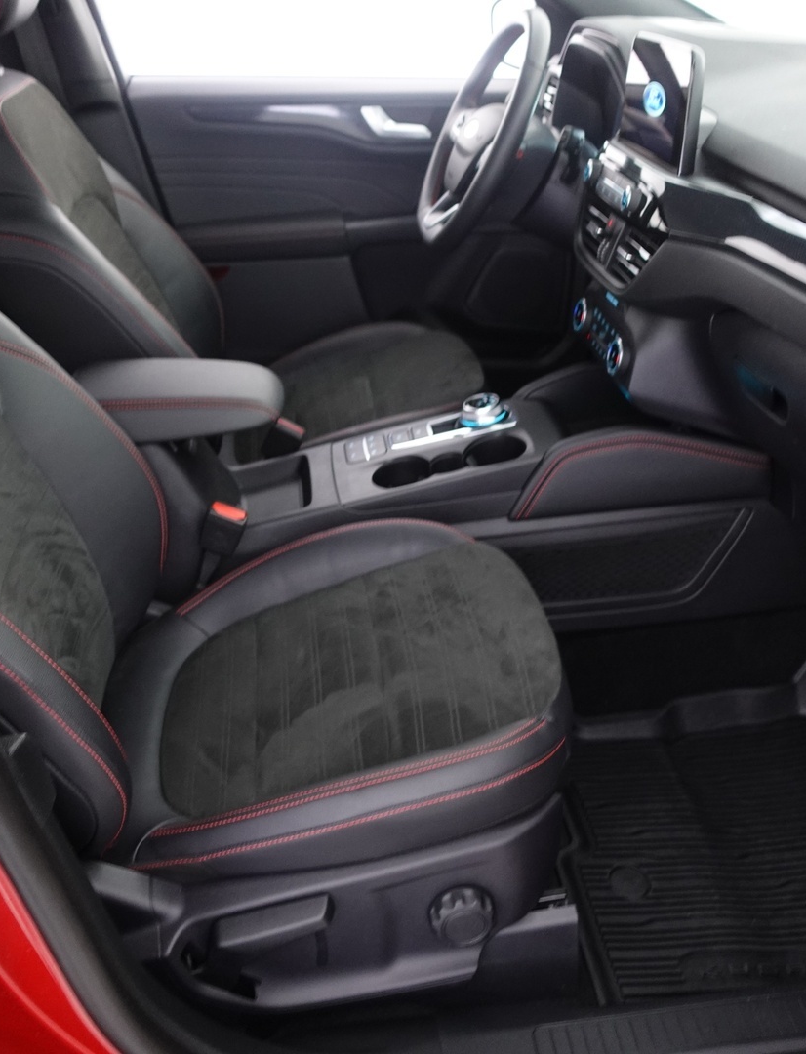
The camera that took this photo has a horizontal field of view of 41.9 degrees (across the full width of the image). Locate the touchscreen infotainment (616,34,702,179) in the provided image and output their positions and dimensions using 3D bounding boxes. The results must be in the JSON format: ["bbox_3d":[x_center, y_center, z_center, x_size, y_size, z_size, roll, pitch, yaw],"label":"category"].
[{"bbox_3d":[0.294,-0.495,1.219,0.025,0.132,0.216,-1,29,-7],"label":"touchscreen infotainment"}]

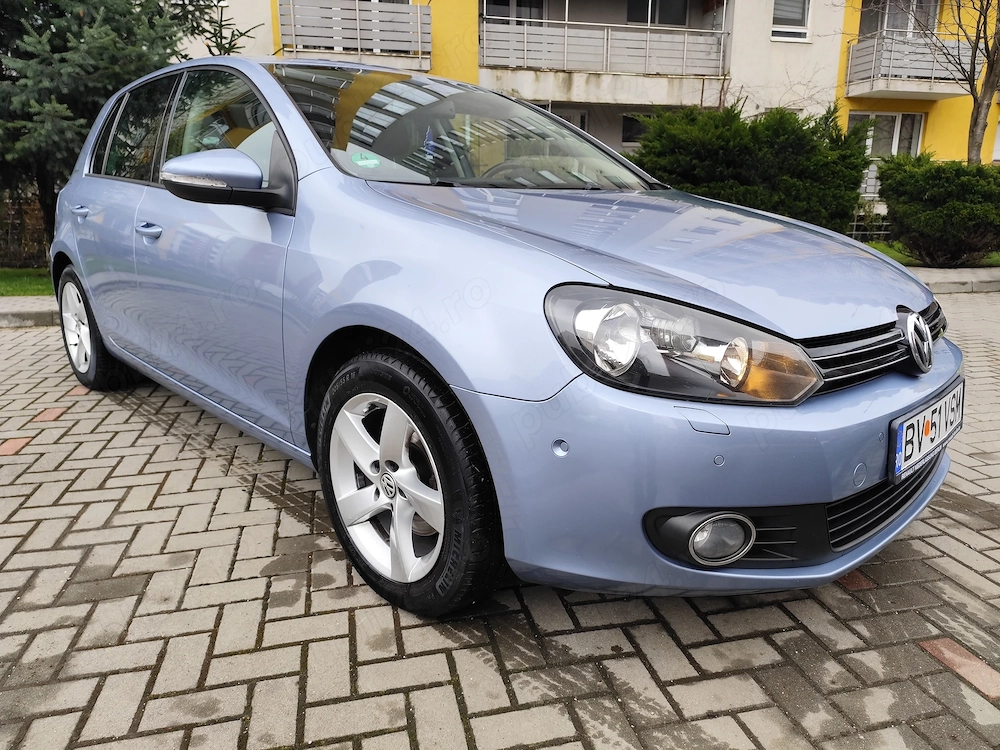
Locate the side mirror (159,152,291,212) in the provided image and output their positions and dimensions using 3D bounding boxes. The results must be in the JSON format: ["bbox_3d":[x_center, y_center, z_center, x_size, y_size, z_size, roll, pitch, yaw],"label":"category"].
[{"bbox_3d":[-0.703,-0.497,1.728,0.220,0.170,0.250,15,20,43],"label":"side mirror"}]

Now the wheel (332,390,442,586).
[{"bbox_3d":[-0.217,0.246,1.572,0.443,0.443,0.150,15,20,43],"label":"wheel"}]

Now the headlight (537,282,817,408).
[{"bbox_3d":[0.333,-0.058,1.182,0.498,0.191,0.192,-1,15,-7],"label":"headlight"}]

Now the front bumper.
[{"bbox_3d":[0.750,0.111,1.719,0.620,0.470,1.760,15,20,43],"label":"front bumper"}]

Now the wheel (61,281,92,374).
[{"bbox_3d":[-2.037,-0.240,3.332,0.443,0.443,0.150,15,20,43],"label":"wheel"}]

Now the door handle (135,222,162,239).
[{"bbox_3d":[-1.219,-0.498,2.285,0.215,0.058,0.050,15,20,43],"label":"door handle"}]

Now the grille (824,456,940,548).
[{"bbox_3d":[0.936,0.240,1.559,0.090,0.150,0.780,15,20,43],"label":"grille"}]

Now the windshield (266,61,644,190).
[{"bbox_3d":[-0.100,-0.857,2.352,1.420,0.140,0.900,-13,48,-44],"label":"windshield"}]

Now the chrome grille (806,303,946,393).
[{"bbox_3d":[0.916,-0.087,1.500,0.110,0.155,0.950,15,20,43],"label":"chrome grille"}]

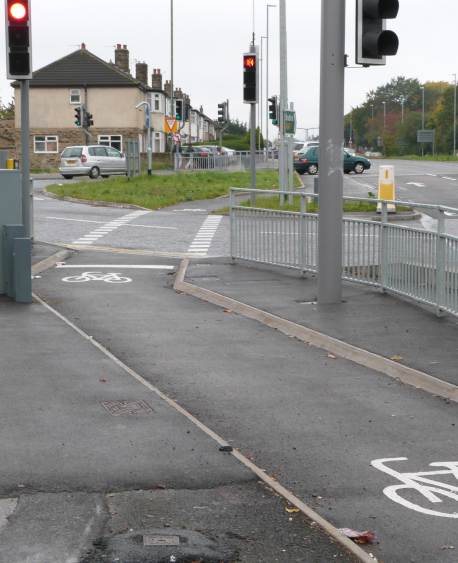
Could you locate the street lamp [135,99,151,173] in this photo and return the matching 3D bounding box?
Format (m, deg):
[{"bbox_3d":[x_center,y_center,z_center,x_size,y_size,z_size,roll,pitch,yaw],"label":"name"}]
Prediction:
[{"bbox_3d":[-3.884,-6.479,61.095,0.736,3.313,0.220,-1,6,-13],"label":"street lamp"}]

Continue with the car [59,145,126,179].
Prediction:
[{"bbox_3d":[-5.667,-5.350,59.317,1.710,1.520,4.050,4,7,34],"label":"car"}]

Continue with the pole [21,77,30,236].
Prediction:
[{"bbox_3d":[-3.049,-2.426,20.056,0.120,3.900,0.120,0,6,0],"label":"pole"}]

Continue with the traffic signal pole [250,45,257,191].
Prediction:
[{"bbox_3d":[0.606,-3.867,33.415,0.120,3.977,0.120,0,6,0],"label":"traffic signal pole"}]

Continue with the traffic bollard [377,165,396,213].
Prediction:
[{"bbox_3d":[3.616,-2.143,30.961,0.410,1.061,0.290,0,6,0],"label":"traffic bollard"}]

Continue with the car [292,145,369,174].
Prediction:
[{"bbox_3d":[4.936,-5.888,65.163,3.740,1.370,1.600,-2,6,-20],"label":"car"}]

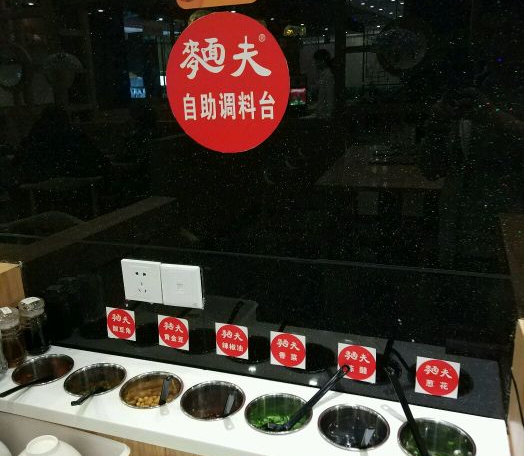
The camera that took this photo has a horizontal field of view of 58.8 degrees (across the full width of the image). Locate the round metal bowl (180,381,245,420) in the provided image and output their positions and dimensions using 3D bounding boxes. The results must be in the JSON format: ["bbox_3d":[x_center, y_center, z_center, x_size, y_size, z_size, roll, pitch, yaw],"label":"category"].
[{"bbox_3d":[-0.089,0.353,0.870,0.119,0.075,0.119,-1,14,0],"label":"round metal bowl"}]

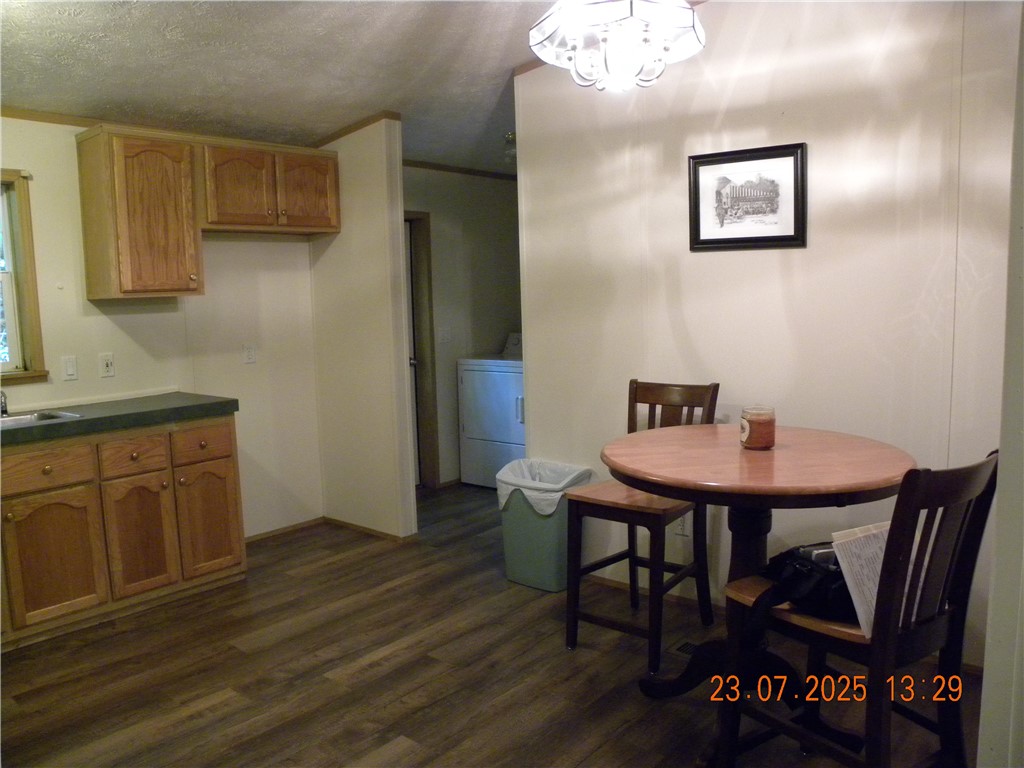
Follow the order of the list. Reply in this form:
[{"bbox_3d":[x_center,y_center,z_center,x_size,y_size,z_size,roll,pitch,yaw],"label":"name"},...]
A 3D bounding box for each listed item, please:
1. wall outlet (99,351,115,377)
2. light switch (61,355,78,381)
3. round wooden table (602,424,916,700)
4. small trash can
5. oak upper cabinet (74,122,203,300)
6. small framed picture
[{"bbox_3d":[-2.062,-0.094,3.928,0.010,0.116,0.070,4,9,42],"label":"wall outlet"},{"bbox_3d":[-2.178,-0.077,3.803,0.010,0.116,0.070,4,9,42],"label":"light switch"},{"bbox_3d":[0.749,0.647,2.426,0.925,0.910,0.925,-1,6,0],"label":"round wooden table"},{"bbox_3d":[0.153,0.708,3.775,0.380,0.520,0.280,3,8,37],"label":"small trash can"},{"bbox_3d":[-1.853,-0.832,3.865,0.320,0.790,0.460,4,9,42],"label":"oak upper cabinet"},{"bbox_3d":[0.959,-0.755,3.158,0.480,0.402,0.025,3,8,34],"label":"small framed picture"}]

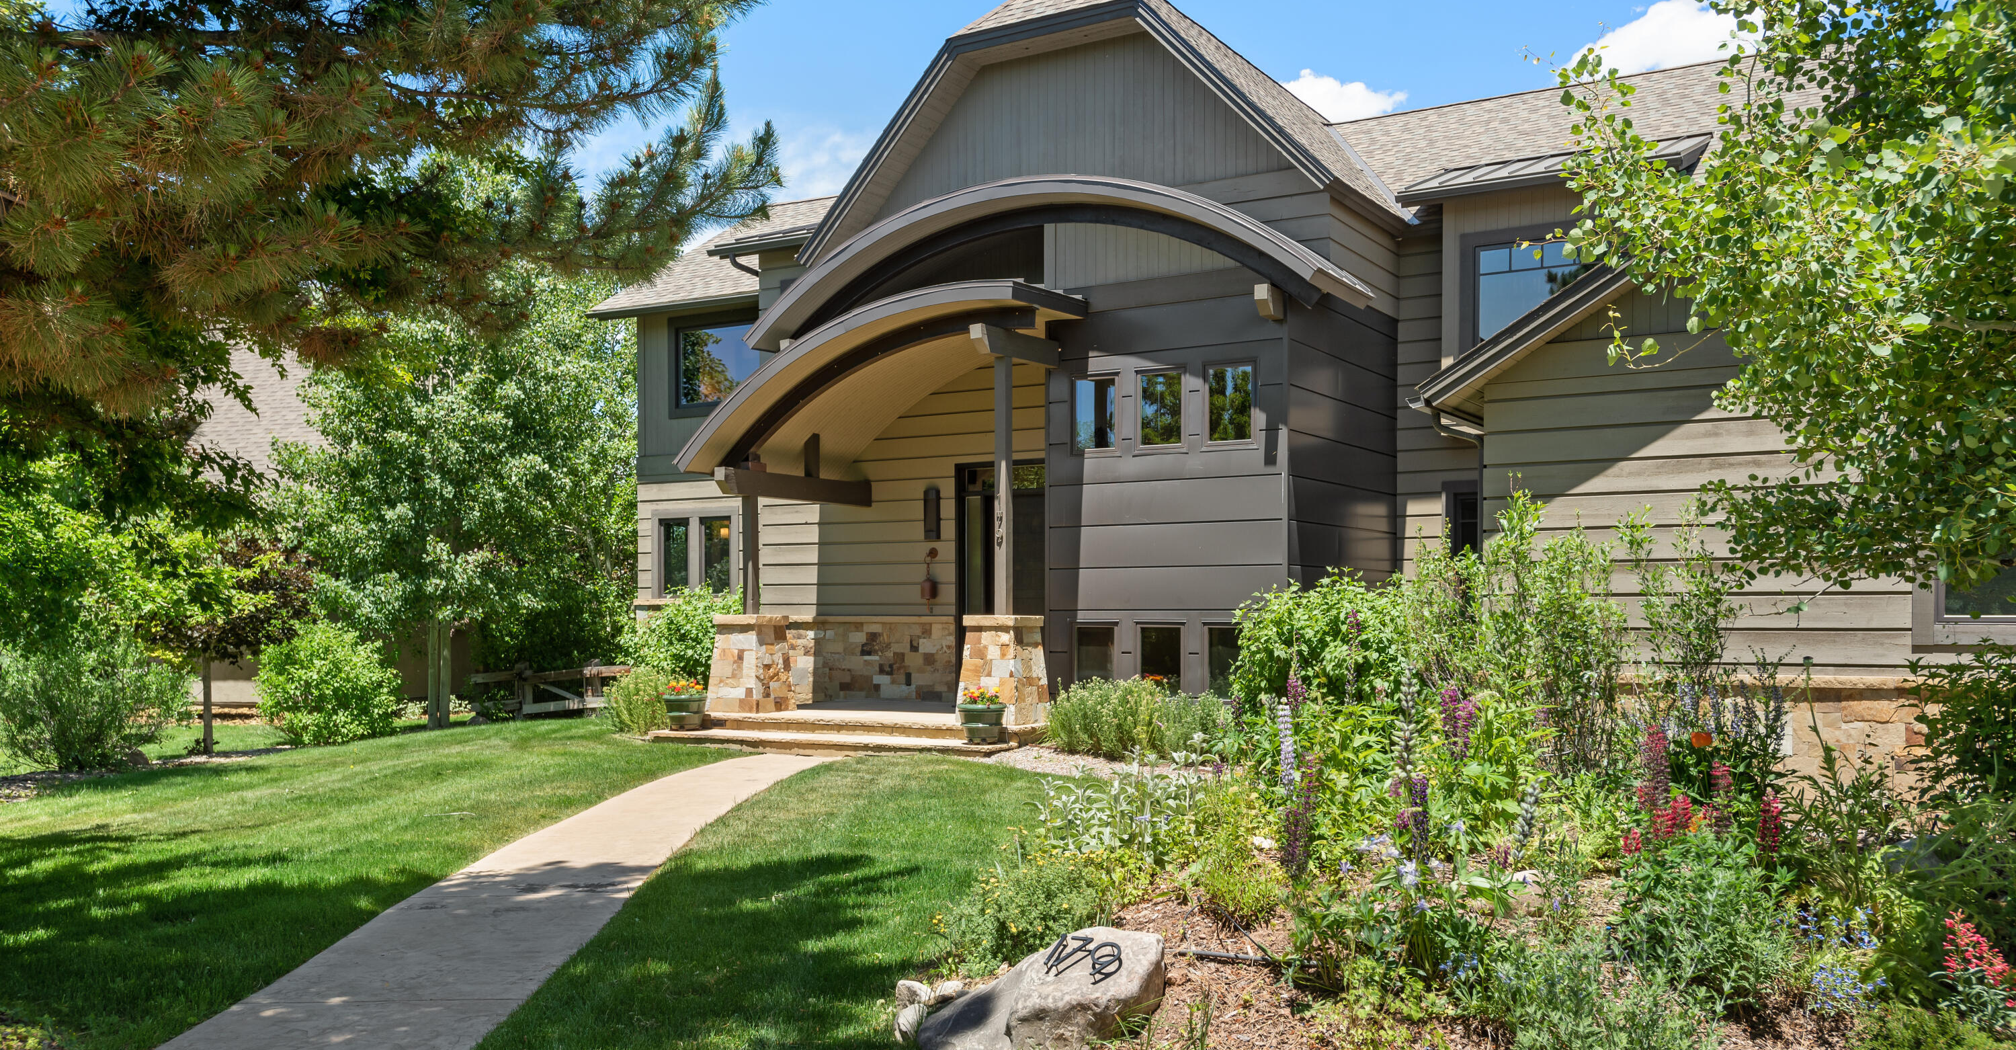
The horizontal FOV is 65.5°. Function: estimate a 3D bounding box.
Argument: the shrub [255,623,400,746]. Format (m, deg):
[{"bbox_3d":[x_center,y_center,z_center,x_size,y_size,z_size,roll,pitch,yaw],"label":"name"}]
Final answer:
[{"bbox_3d":[-7.807,1.834,18.000,1.600,1.400,1.500,-1,-2,32],"label":"shrub"}]

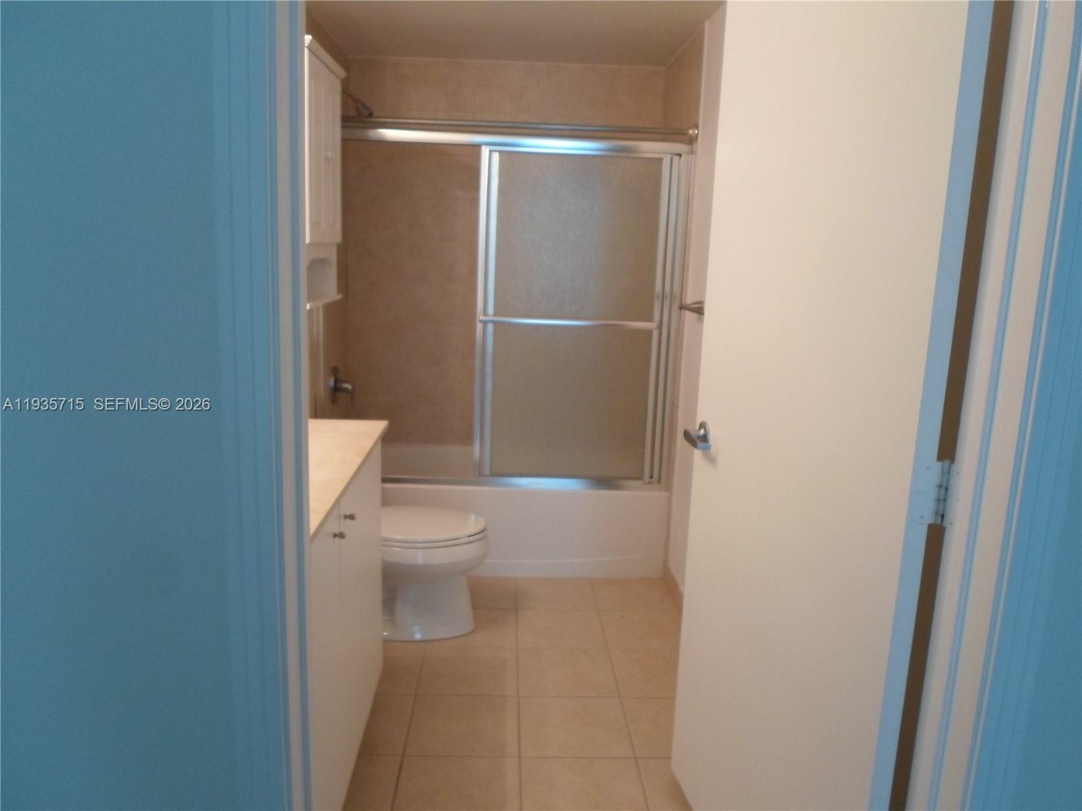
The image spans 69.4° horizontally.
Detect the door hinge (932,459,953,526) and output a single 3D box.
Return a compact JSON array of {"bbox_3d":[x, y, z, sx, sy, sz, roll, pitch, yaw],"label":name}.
[{"bbox_3d":[0.566,0.123,1.100,0.018,0.090,0.018,2,11,-3],"label":"door hinge"}]

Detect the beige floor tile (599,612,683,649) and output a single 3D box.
[{"bbox_3d":[0.386,0.832,2.877,0.312,0.010,0.304,2,11,-3],"label":"beige floor tile"}]

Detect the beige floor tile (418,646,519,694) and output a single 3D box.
[{"bbox_3d":[-0.231,0.870,2.552,0.312,0.010,0.304,2,11,-3],"label":"beige floor tile"}]

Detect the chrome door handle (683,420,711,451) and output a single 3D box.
[{"bbox_3d":[0.369,0.070,1.805,0.055,0.055,0.110,0,11,-10],"label":"chrome door handle"}]

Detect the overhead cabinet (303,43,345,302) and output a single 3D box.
[{"bbox_3d":[-0.786,-0.736,2.593,0.190,0.800,0.500,2,11,-3],"label":"overhead cabinet"}]

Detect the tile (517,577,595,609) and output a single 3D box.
[{"bbox_3d":[0.060,0.768,3.159,0.312,0.010,0.304,2,11,-3],"label":"tile"}]

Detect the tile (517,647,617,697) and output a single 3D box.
[{"bbox_3d":[0.084,0.879,2.566,0.312,0.010,0.304,2,11,-3],"label":"tile"}]

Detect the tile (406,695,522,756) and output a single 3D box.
[{"bbox_3d":[-0.219,0.925,2.256,0.312,0.010,0.304,2,11,-3],"label":"tile"}]

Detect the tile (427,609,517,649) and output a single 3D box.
[{"bbox_3d":[-0.243,0.814,2.848,0.312,0.010,0.304,2,11,-3],"label":"tile"}]

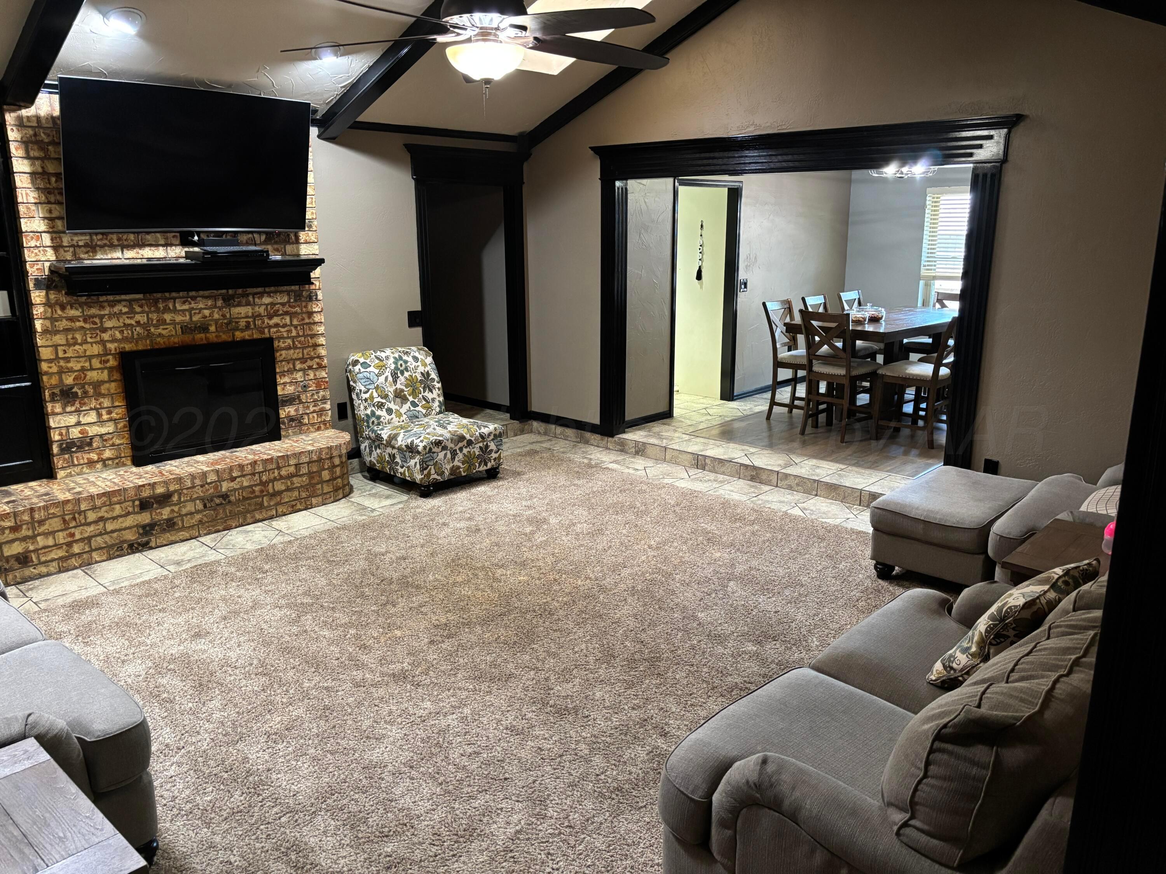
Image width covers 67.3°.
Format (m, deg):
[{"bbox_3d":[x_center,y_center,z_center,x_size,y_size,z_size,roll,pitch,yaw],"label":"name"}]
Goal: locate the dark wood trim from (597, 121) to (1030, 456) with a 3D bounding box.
[{"bbox_3d":[1.292,-0.909,6.142,3.080,2.300,0.220,12,18,41],"label":"dark wood trim"}]

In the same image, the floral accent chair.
[{"bbox_3d":[-1.148,-0.150,6.380,0.840,0.920,0.730,12,18,41],"label":"floral accent chair"}]

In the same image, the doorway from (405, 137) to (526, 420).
[{"bbox_3d":[-0.912,-1.159,7.191,0.170,2.280,1.210,12,18,41],"label":"doorway"}]

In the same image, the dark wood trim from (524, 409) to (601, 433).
[{"bbox_3d":[-0.147,-0.129,7.629,0.830,0.080,0.025,12,18,41],"label":"dark wood trim"}]

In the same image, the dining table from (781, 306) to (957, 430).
[{"bbox_3d":[2.745,-0.618,7.912,2.060,0.895,0.930,-13,19,-43],"label":"dining table"}]

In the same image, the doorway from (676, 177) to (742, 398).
[{"bbox_3d":[1.122,-1.316,8.240,0.140,2.111,1.061,12,18,41],"label":"doorway"}]

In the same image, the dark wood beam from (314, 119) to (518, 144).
[{"bbox_3d":[-1.199,-2.316,6.654,0.040,0.057,1.890,12,18,41],"label":"dark wood beam"}]

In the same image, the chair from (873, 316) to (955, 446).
[{"bbox_3d":[2.715,-0.478,7.016,0.590,1.045,0.460,12,18,40],"label":"chair"}]

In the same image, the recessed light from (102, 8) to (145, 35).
[{"bbox_3d":[-2.291,-2.076,4.396,0.197,0.055,0.197,-14,-3,-45],"label":"recessed light"}]

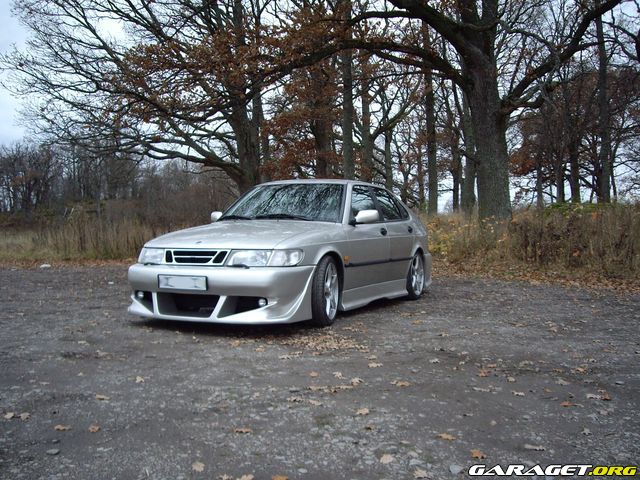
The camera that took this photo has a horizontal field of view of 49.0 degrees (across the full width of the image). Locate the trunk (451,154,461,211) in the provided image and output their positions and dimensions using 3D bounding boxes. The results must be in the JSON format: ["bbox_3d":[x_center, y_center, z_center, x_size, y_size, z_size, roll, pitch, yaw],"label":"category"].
[{"bbox_3d":[5.979,-2.537,31.000,0.380,2.471,0.360,0,1,0],"label":"trunk"}]

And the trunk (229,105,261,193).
[{"bbox_3d":[-2.579,-3.023,24.000,0.950,3.211,0.900,0,1,0],"label":"trunk"}]

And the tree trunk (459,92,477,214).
[{"bbox_3d":[5.284,-3.078,25.000,0.550,4.341,0.500,0,1,0],"label":"tree trunk"}]

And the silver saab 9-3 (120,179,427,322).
[{"bbox_3d":[-0.091,0.033,7.555,1.730,1.390,4.650,0,1,24],"label":"silver saab 9-3"}]

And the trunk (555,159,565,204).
[{"bbox_3d":[10.908,-2.664,32.000,0.420,2.095,0.400,0,1,0],"label":"trunk"}]

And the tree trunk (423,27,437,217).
[{"bbox_3d":[4.052,-4.459,26.000,0.460,7.031,0.420,0,1,0],"label":"tree trunk"}]

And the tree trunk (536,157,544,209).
[{"bbox_3d":[10.357,-2.701,33.000,0.350,2.442,0.330,0,1,0],"label":"tree trunk"}]

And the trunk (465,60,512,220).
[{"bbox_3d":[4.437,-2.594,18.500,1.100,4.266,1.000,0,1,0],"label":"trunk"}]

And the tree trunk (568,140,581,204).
[{"bbox_3d":[11.229,-3.022,31.000,0.480,2.912,0.450,0,1,0],"label":"tree trunk"}]

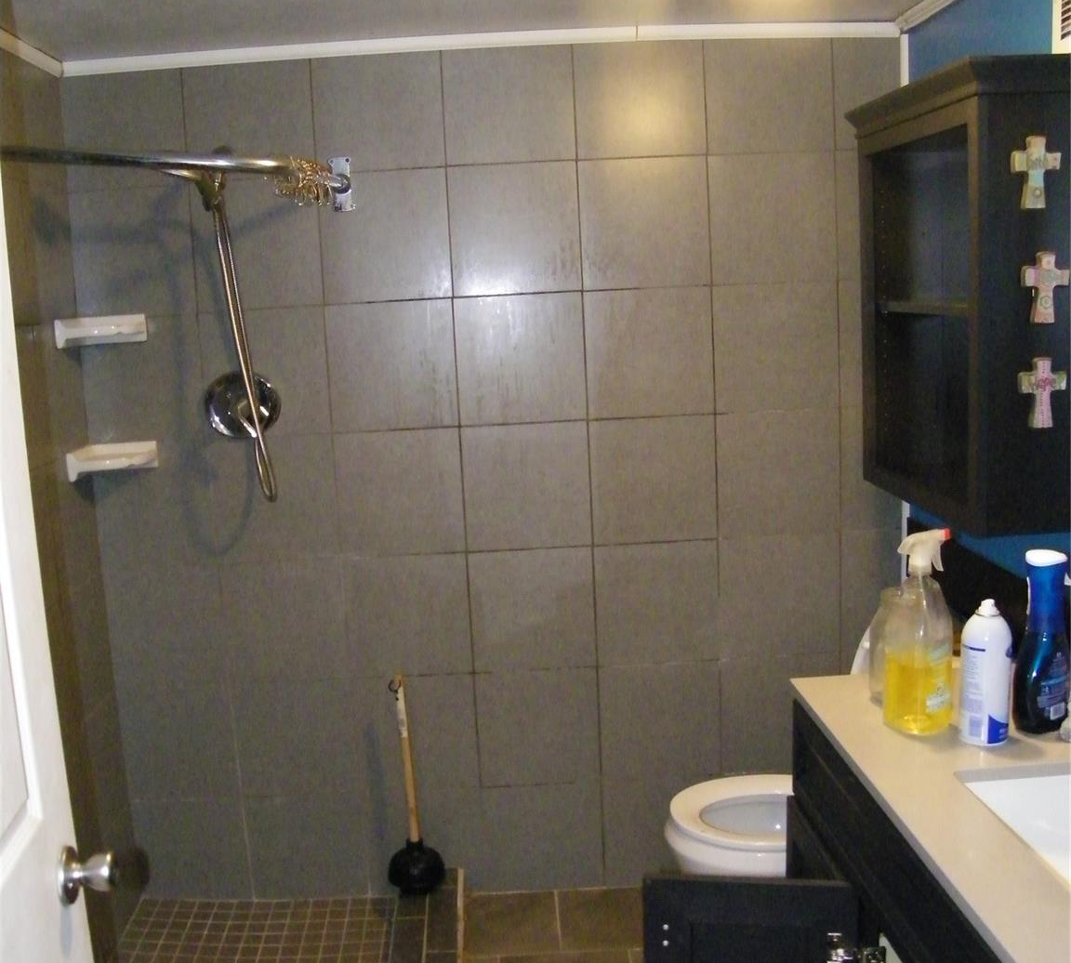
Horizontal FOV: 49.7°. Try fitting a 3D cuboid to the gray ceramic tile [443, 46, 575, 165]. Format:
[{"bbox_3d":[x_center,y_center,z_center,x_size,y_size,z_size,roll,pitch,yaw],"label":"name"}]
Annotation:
[{"bbox_3d":[-0.062,-0.875,2.691,0.303,0.260,0.010,-3,8,-1],"label":"gray ceramic tile"}]

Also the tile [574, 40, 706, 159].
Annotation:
[{"bbox_3d":[0.247,-0.889,2.703,0.304,0.270,0.010,-3,8,0],"label":"tile"}]

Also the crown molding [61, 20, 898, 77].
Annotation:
[{"bbox_3d":[-0.127,-1.001,2.643,1.925,0.034,0.025,-3,8,0],"label":"crown molding"}]

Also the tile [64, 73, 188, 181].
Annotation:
[{"bbox_3d":[-0.958,-0.828,2.708,0.270,0.270,0.010,-3,8,0],"label":"tile"}]

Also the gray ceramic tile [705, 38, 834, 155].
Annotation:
[{"bbox_3d":[0.542,-0.892,2.679,0.303,0.253,0.012,-3,8,0],"label":"gray ceramic tile"}]

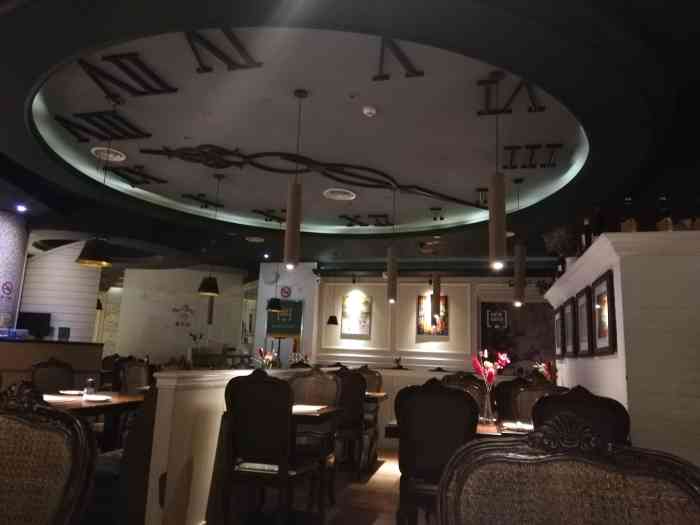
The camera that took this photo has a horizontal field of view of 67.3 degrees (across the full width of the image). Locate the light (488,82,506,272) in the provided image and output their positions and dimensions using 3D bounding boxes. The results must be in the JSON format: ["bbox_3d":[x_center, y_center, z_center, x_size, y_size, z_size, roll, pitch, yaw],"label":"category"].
[{"bbox_3d":[0.992,-0.617,3.522,0.105,1.340,0.105,0,-10,14],"label":"light"}]

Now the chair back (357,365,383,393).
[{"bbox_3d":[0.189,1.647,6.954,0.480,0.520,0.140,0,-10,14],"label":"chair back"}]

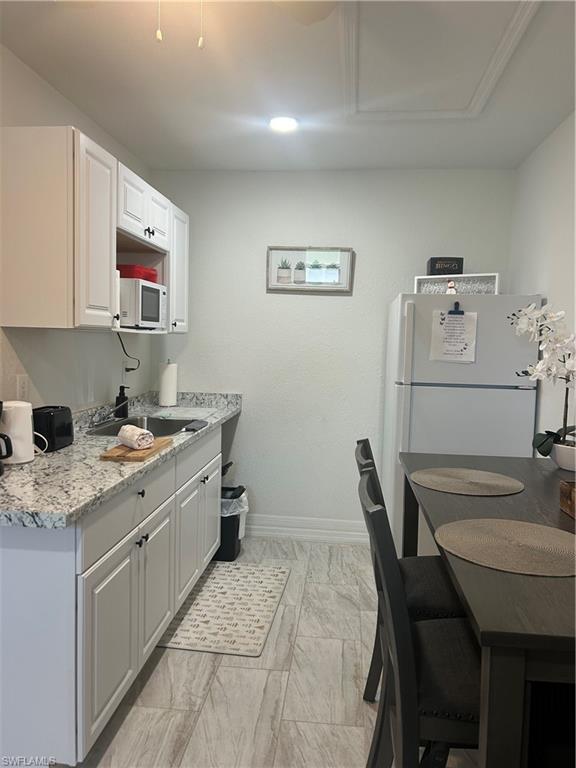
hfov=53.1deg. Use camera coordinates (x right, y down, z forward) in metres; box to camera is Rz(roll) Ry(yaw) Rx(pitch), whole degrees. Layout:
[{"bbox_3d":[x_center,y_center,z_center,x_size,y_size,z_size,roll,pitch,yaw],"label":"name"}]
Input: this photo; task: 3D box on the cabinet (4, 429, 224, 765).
[{"bbox_3d":[-0.829,0.739,2.694,0.625,0.874,1.930,2,4,6],"label":"cabinet"}]

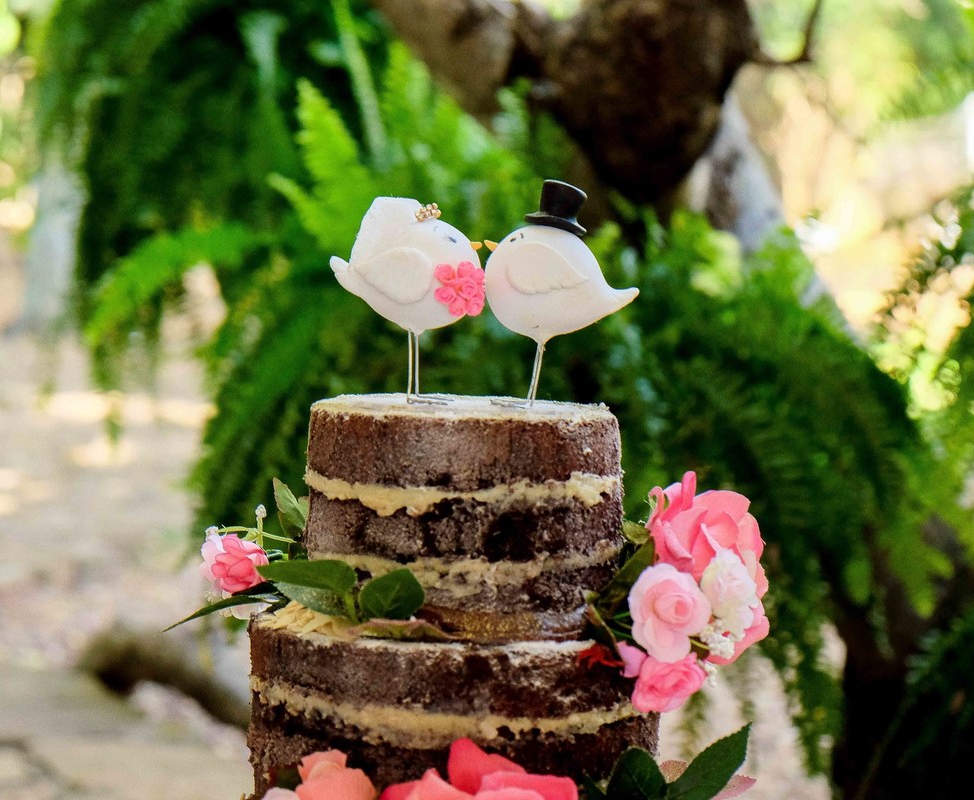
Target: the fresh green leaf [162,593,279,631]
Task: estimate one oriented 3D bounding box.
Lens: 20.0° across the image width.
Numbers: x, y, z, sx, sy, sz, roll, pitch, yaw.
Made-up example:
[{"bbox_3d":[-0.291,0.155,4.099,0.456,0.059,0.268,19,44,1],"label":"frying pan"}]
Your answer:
[{"bbox_3d":[-0.132,0.103,1.365,0.059,0.014,0.027,-16,4,1],"label":"fresh green leaf"}]

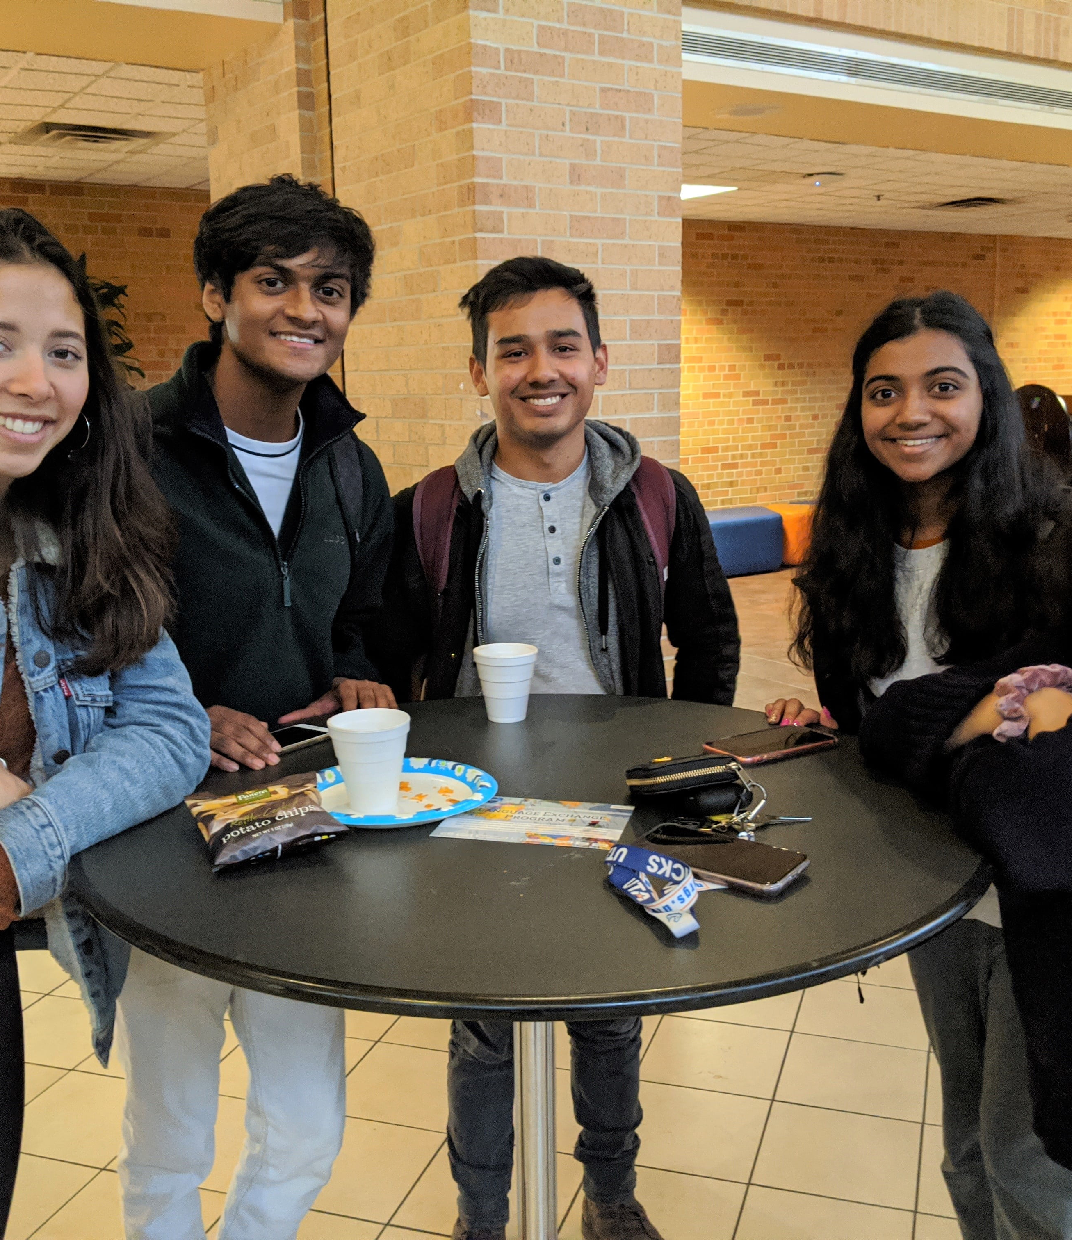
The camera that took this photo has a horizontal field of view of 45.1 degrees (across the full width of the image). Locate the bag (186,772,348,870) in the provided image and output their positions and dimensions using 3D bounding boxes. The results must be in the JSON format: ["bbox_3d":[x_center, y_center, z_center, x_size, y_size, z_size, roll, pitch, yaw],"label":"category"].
[{"bbox_3d":[-0.260,0.186,1.246,0.132,0.045,0.178,-10,14,-19],"label":"bag"}]

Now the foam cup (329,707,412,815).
[{"bbox_3d":[-0.162,0.145,1.295,0.081,0.092,0.081,-1,10,0],"label":"foam cup"}]

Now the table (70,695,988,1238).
[{"bbox_3d":[0.007,0.710,1.444,0.914,1.067,0.914,-1,10,0],"label":"table"}]

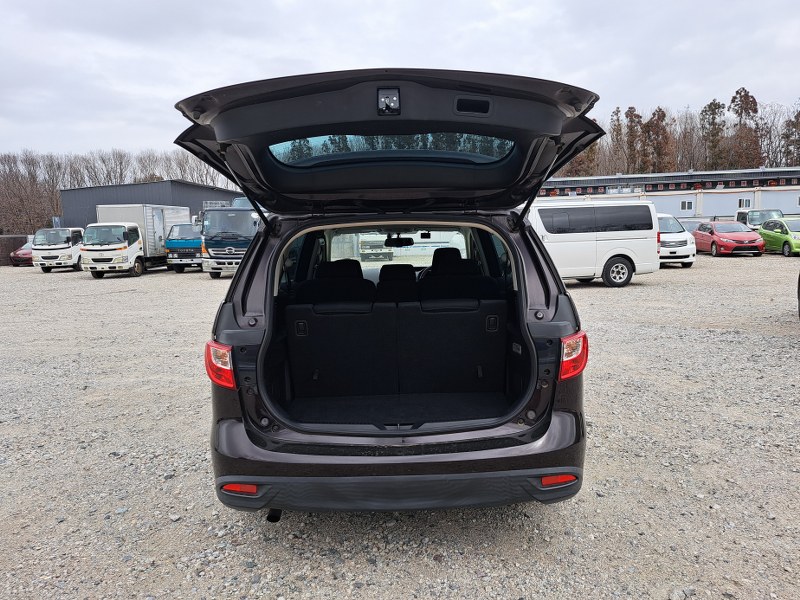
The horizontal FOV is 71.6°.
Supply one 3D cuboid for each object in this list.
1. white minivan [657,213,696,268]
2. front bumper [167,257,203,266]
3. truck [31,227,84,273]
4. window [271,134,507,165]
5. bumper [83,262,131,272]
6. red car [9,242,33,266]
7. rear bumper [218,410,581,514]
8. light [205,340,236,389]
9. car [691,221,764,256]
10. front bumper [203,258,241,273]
[{"bbox_3d":[8.502,-2.143,19.713,1.700,1.850,4.600,-2,7,-2],"label":"white minivan"},{"bbox_3d":[-8.355,-1.512,21.867,1.600,0.250,0.220,-1,7,0],"label":"front bumper"},{"bbox_3d":[-14.883,-2.378,25.745,1.700,1.980,4.800,-2,7,-6],"label":"truck"},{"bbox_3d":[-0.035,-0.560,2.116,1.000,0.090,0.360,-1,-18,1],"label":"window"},{"bbox_3d":[-10.202,-1.141,19.428,1.680,0.330,0.300,-1,7,0],"label":"bumper"},{"bbox_3d":[-20.665,-2.786,32.332,1.720,1.420,4.400,-2,7,-5],"label":"red car"},{"bbox_3d":[0.000,0.646,2.532,1.700,0.440,0.440,-1,7,1],"label":"rear bumper"},{"bbox_3d":[-0.775,0.287,2.446,0.180,0.200,0.260,-1,7,1],"label":"light"},{"bbox_3d":[14.314,-2.706,24.527,1.760,1.460,4.280,0,7,14],"label":"car"},{"bbox_3d":[-5.817,-1.192,19.259,2.120,0.470,0.350,-1,7,5],"label":"front bumper"}]

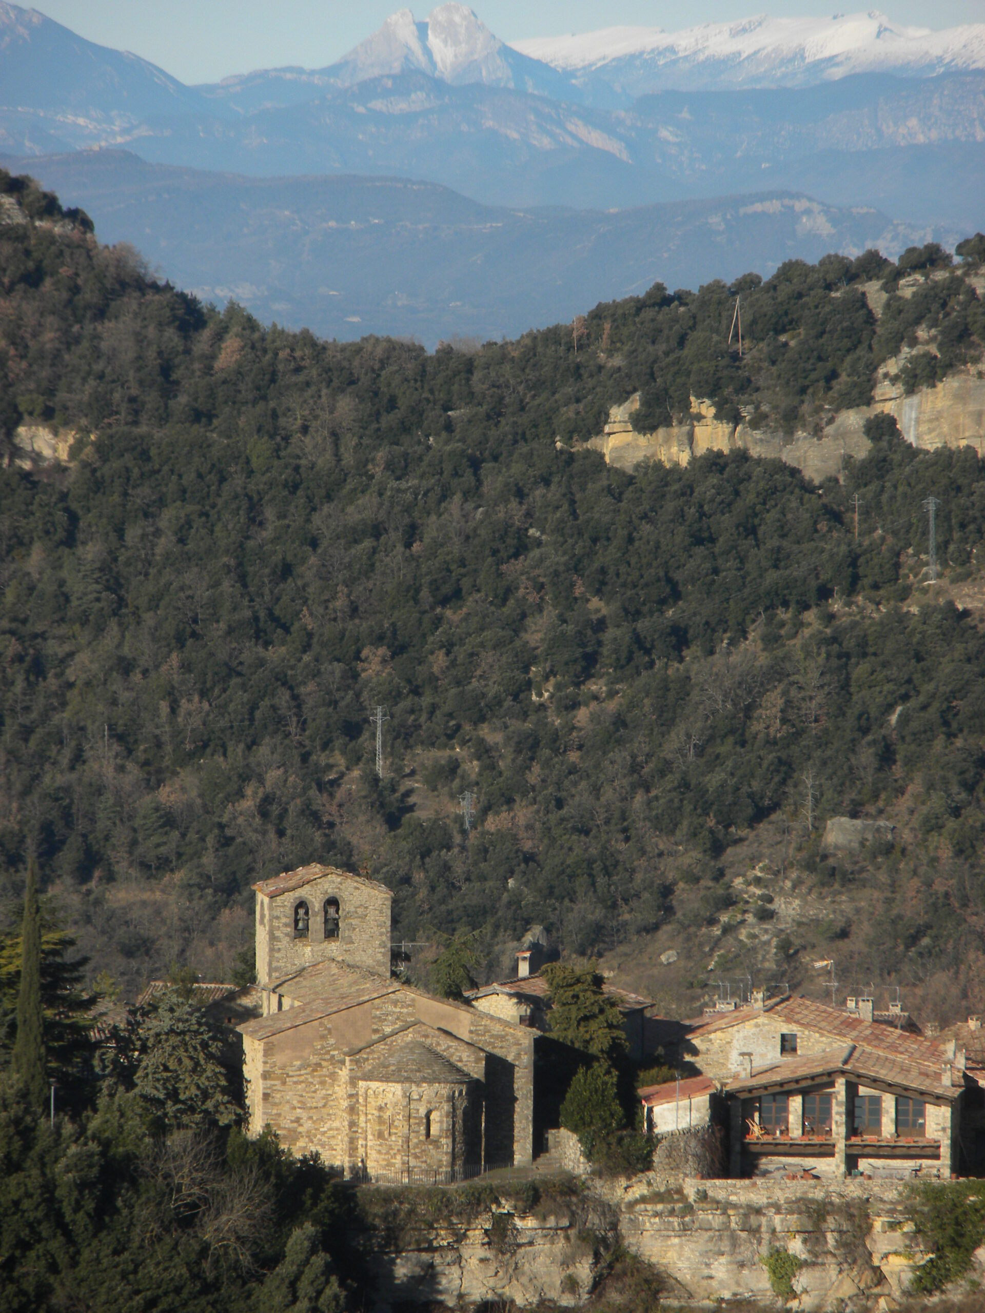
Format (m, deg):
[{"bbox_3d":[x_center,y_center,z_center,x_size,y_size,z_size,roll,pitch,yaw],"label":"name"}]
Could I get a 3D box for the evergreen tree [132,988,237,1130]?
[{"bbox_3d":[-16.265,21.787,523.000,5.500,8.100,5.500,0,3,0],"label":"evergreen tree"}]

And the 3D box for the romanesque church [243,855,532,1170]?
[{"bbox_3d":[-6.712,19.328,525.387,15.000,14.600,28.500,0,3,-10],"label":"romanesque church"}]

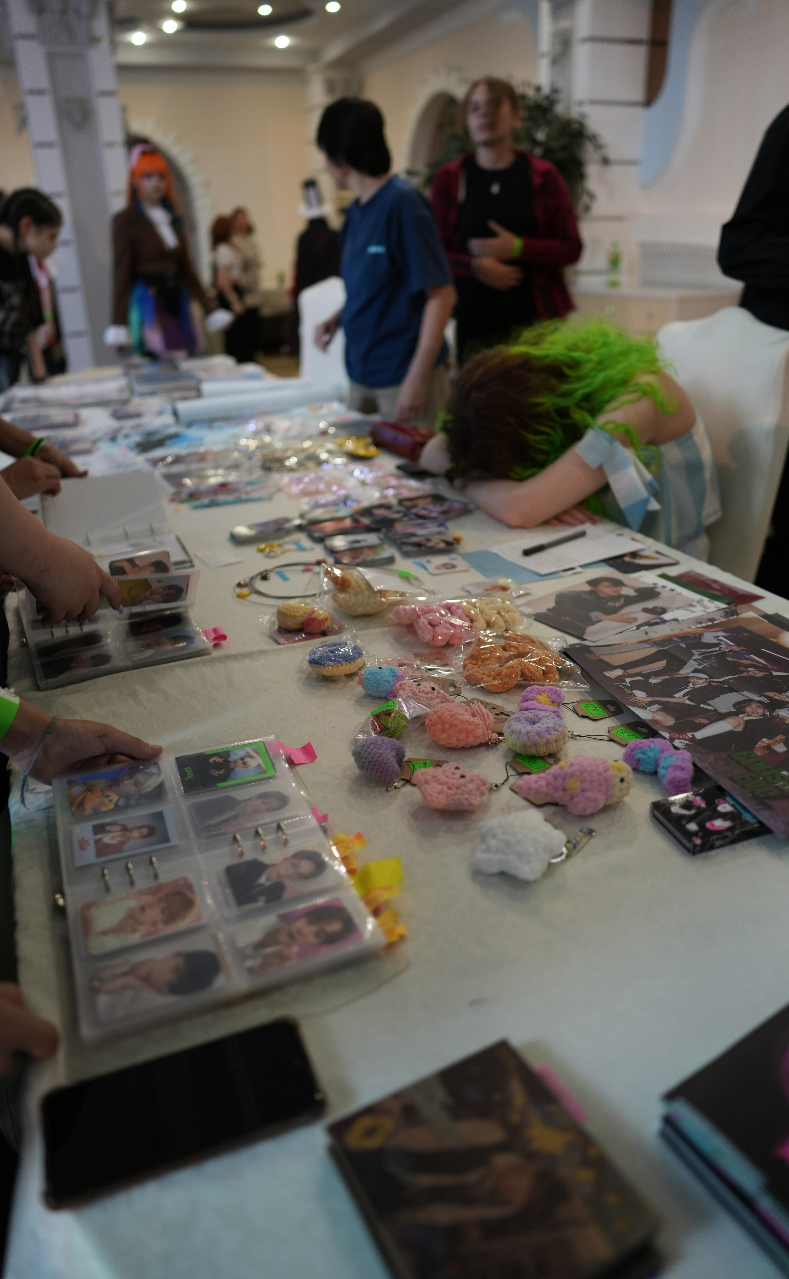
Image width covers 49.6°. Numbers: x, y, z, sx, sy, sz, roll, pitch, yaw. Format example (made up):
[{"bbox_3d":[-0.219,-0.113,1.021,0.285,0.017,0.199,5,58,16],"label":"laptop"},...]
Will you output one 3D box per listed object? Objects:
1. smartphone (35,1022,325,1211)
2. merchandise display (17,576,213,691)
[{"bbox_3d":[-0.133,0.288,0.531,0.162,0.010,0.077,-10,26,-18],"label":"smartphone"},{"bbox_3d":[-0.397,-0.029,1.189,0.210,0.040,0.315,-12,26,-22],"label":"merchandise display"}]

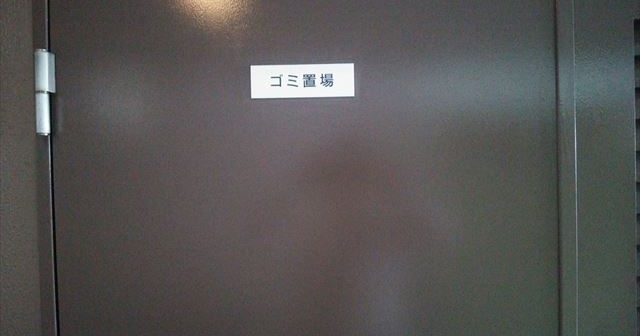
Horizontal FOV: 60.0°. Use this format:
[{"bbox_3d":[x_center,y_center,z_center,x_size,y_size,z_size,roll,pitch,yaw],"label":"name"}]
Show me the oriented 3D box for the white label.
[{"bbox_3d":[-0.028,-0.140,0.892,0.165,0.052,0.003,-1,1,1],"label":"white label"}]

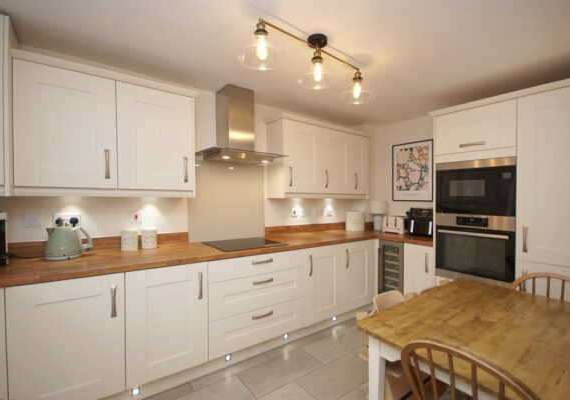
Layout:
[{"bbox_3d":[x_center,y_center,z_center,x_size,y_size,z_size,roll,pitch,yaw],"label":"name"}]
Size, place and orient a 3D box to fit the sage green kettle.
[{"bbox_3d":[-1.469,0.270,1.716,0.242,0.245,0.170,0,0,-37],"label":"sage green kettle"}]

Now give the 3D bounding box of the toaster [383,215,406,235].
[{"bbox_3d":[1.429,0.312,3.168,0.270,0.200,0.265,0,0,-43],"label":"toaster"}]

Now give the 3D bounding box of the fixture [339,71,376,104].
[{"bbox_3d":[0.547,-0.875,1.885,0.250,0.220,0.250,0,0,0],"label":"fixture"}]

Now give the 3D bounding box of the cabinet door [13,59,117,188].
[{"bbox_3d":[-1.345,-0.439,1.565,0.487,0.731,0.030,0,0,-34],"label":"cabinet door"}]

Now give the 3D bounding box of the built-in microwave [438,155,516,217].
[{"bbox_3d":[1.811,-0.102,2.280,0.500,0.465,0.592,0,0,-34],"label":"built-in microwave"}]

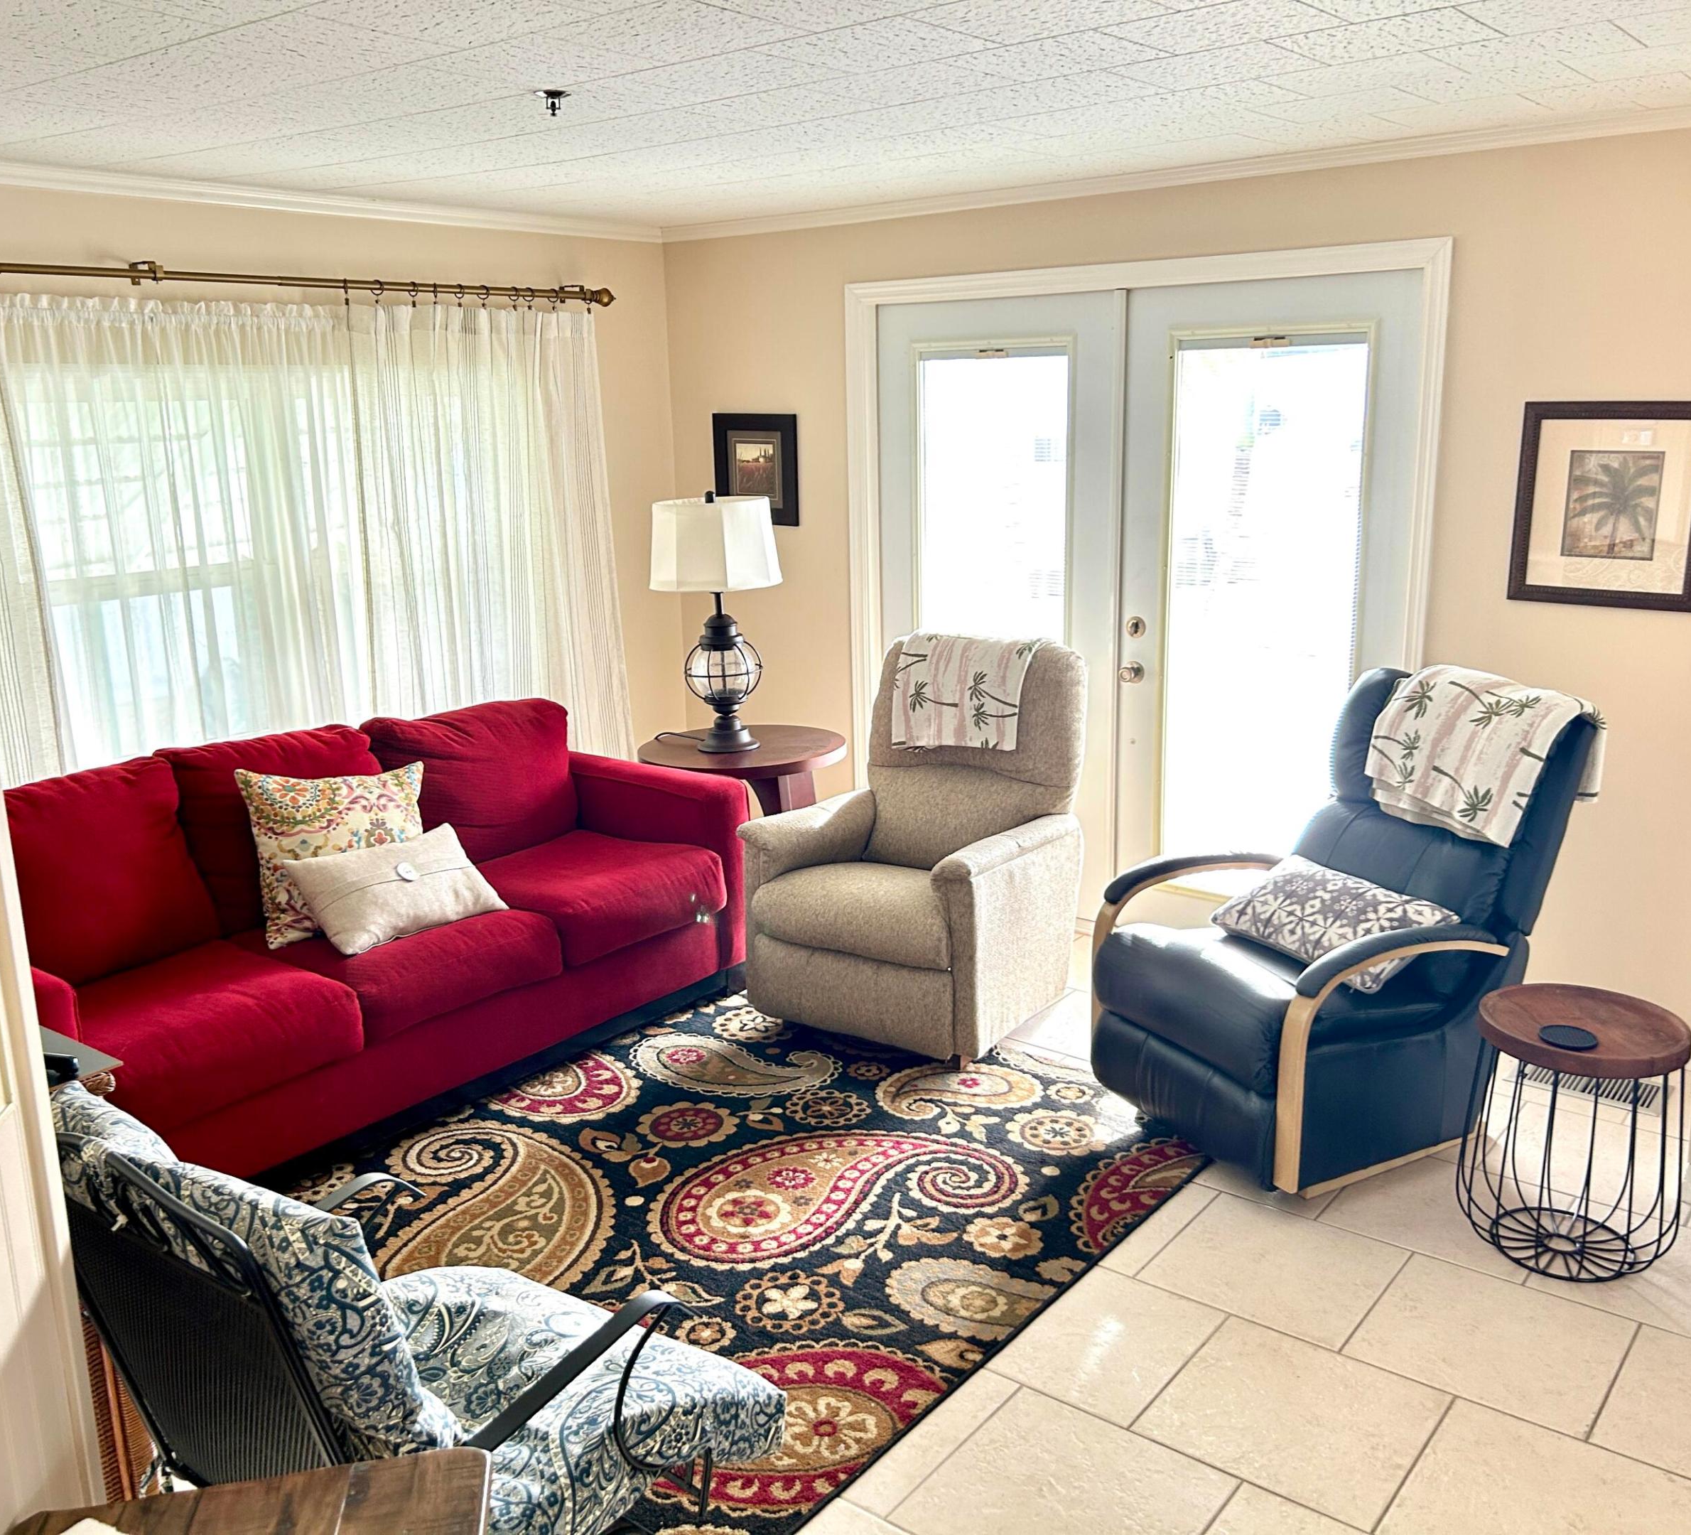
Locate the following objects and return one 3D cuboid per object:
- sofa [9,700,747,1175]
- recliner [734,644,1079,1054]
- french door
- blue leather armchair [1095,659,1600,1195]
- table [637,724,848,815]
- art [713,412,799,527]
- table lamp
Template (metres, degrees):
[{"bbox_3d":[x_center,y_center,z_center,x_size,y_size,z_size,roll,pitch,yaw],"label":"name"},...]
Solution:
[{"bbox_3d":[-1.346,0.411,4.138,0.950,0.910,2.180,10,18,39],"label":"sofa"},{"bbox_3d":[0.239,0.192,4.554,0.780,1.070,0.870,9,17,37],"label":"recliner"},{"bbox_3d":[0.861,-0.463,4.913,1.820,2.040,0.060,9,17,37],"label":"french door"},{"bbox_3d":[1.278,0.340,3.908,1.060,1.040,0.790,-8,15,-27],"label":"blue leather armchair"},{"bbox_3d":[-0.355,0.222,5.439,0.730,0.620,0.730,-1,14,0],"label":"table"},{"bbox_3d":[-0.331,-1.098,5.660,0.390,0.400,0.025,9,17,37],"label":"art"},{"bbox_3d":[-0.421,-0.507,5.289,0.450,0.870,0.450,9,17,37],"label":"table lamp"}]

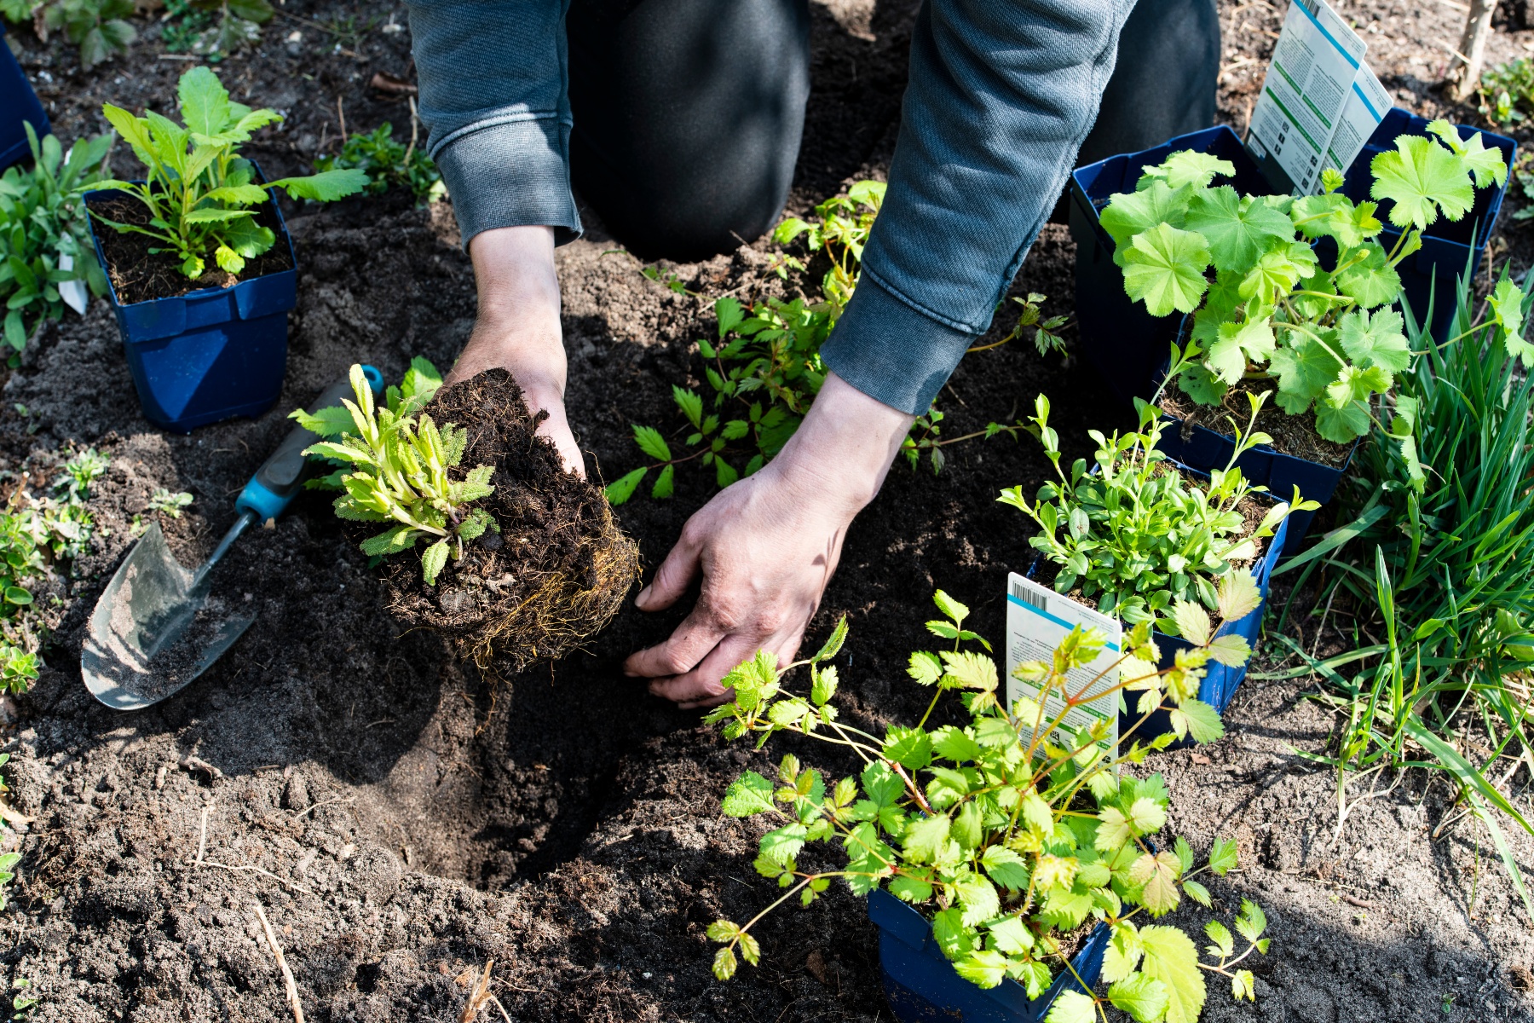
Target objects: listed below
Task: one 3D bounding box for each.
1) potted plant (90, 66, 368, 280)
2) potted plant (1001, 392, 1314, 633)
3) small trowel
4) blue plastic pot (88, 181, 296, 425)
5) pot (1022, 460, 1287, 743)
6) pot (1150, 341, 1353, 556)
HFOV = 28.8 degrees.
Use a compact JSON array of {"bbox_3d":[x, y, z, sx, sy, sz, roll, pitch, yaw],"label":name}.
[{"bbox_3d":[-0.330,-0.203,1.817,0.155,0.105,0.120,0,47,0],"label":"potted plant"},{"bbox_3d":[0.212,0.000,1.621,0.155,0.082,0.120,0,47,0],"label":"potted plant"},{"bbox_3d":[-0.308,0.013,1.795,0.088,0.060,0.285,22,51,19],"label":"small trowel"},{"bbox_3d":[-0.360,-0.132,1.887,0.112,0.120,0.112,-14,48,-15],"label":"blue plastic pot"},{"bbox_3d":[0.219,0.058,1.687,0.112,0.120,0.112,20,54,21],"label":"pot"},{"bbox_3d":[0.298,-0.036,1.764,0.112,0.120,0.112,20,50,18],"label":"pot"}]

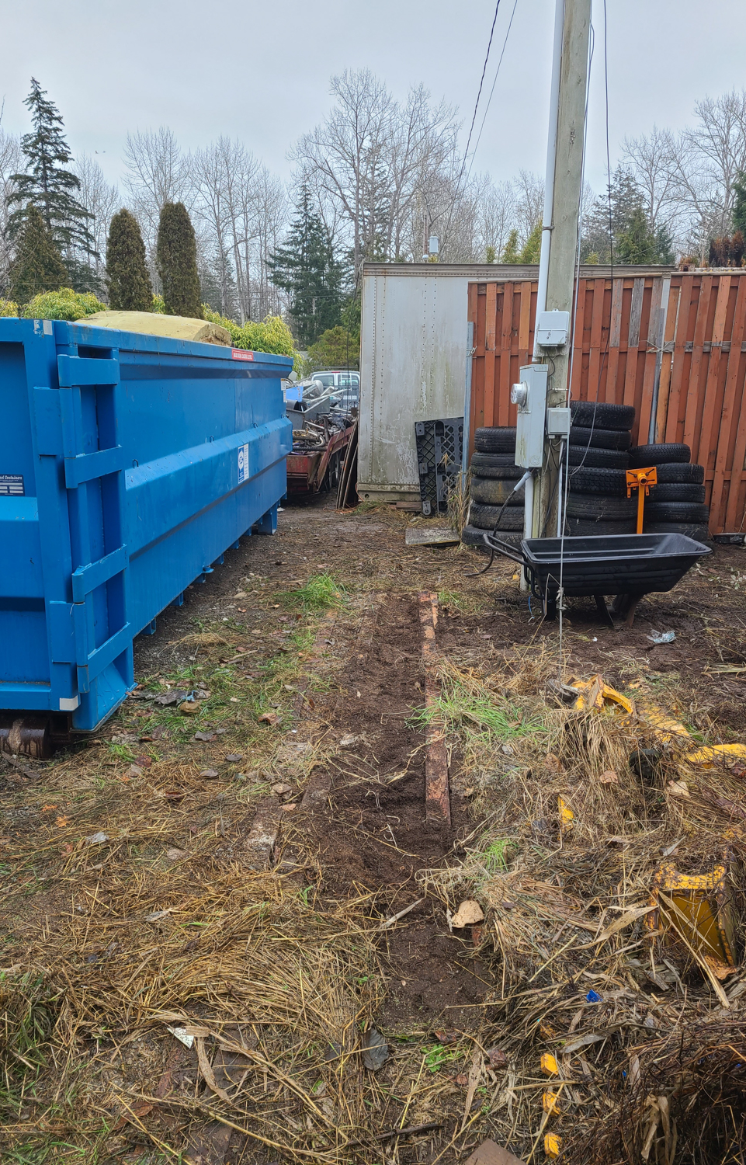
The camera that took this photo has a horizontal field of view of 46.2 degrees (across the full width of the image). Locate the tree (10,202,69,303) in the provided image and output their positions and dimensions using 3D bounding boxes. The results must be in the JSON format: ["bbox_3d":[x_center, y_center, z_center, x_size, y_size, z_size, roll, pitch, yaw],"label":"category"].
[{"bbox_3d":[-7.101,-5.467,18.747,1.450,4.920,1.450,1,13,0],"label":"tree"}]

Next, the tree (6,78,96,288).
[{"bbox_3d":[-15.158,-15.901,41.466,4.900,14.450,4.900,1,13,0],"label":"tree"}]

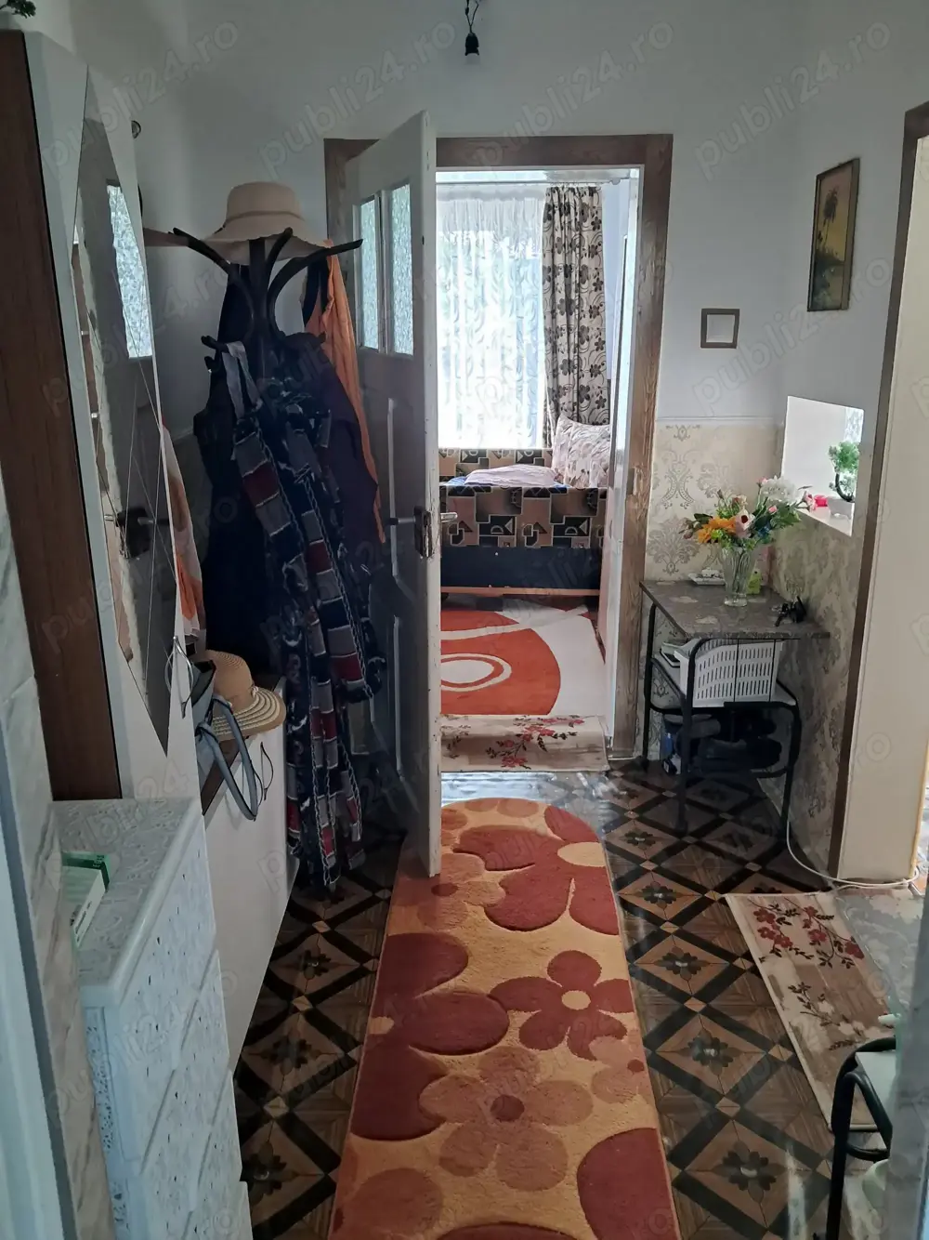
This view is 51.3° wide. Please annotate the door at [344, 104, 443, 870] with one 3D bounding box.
[{"bbox_3d":[-0.213,-0.331,2.931,0.042,2.006,0.867,-5,18,-17],"label":"door"}]

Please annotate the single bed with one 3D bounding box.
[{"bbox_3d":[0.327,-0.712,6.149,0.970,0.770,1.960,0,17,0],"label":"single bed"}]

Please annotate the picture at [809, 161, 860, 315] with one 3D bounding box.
[{"bbox_3d":[1.037,-1.080,2.752,0.025,0.380,0.330,0,17,0],"label":"picture"}]

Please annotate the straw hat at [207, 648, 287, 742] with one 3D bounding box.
[{"bbox_3d":[-0.580,0.168,2.325,0.310,0.145,0.310,0,17,0],"label":"straw hat"}]

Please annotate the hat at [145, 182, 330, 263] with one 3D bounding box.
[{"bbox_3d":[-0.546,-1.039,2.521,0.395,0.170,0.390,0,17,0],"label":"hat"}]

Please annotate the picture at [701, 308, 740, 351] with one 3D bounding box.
[{"bbox_3d":[0.821,-0.931,3.095,0.118,0.121,0.018,0,17,0],"label":"picture"}]

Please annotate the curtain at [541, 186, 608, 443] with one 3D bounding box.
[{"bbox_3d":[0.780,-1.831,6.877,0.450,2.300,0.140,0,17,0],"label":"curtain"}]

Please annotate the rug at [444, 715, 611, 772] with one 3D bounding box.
[{"bbox_3d":[0.108,0.450,3.611,0.820,0.070,0.370,0,17,0],"label":"rug"}]

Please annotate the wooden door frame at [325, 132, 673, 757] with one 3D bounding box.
[{"bbox_3d":[0.107,-0.508,3.373,1.090,2.135,0.140,0,17,0],"label":"wooden door frame"}]

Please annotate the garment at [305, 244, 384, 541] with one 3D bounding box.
[{"bbox_3d":[-0.334,-0.608,2.682,0.230,0.800,0.160,0,17,0],"label":"garment"}]

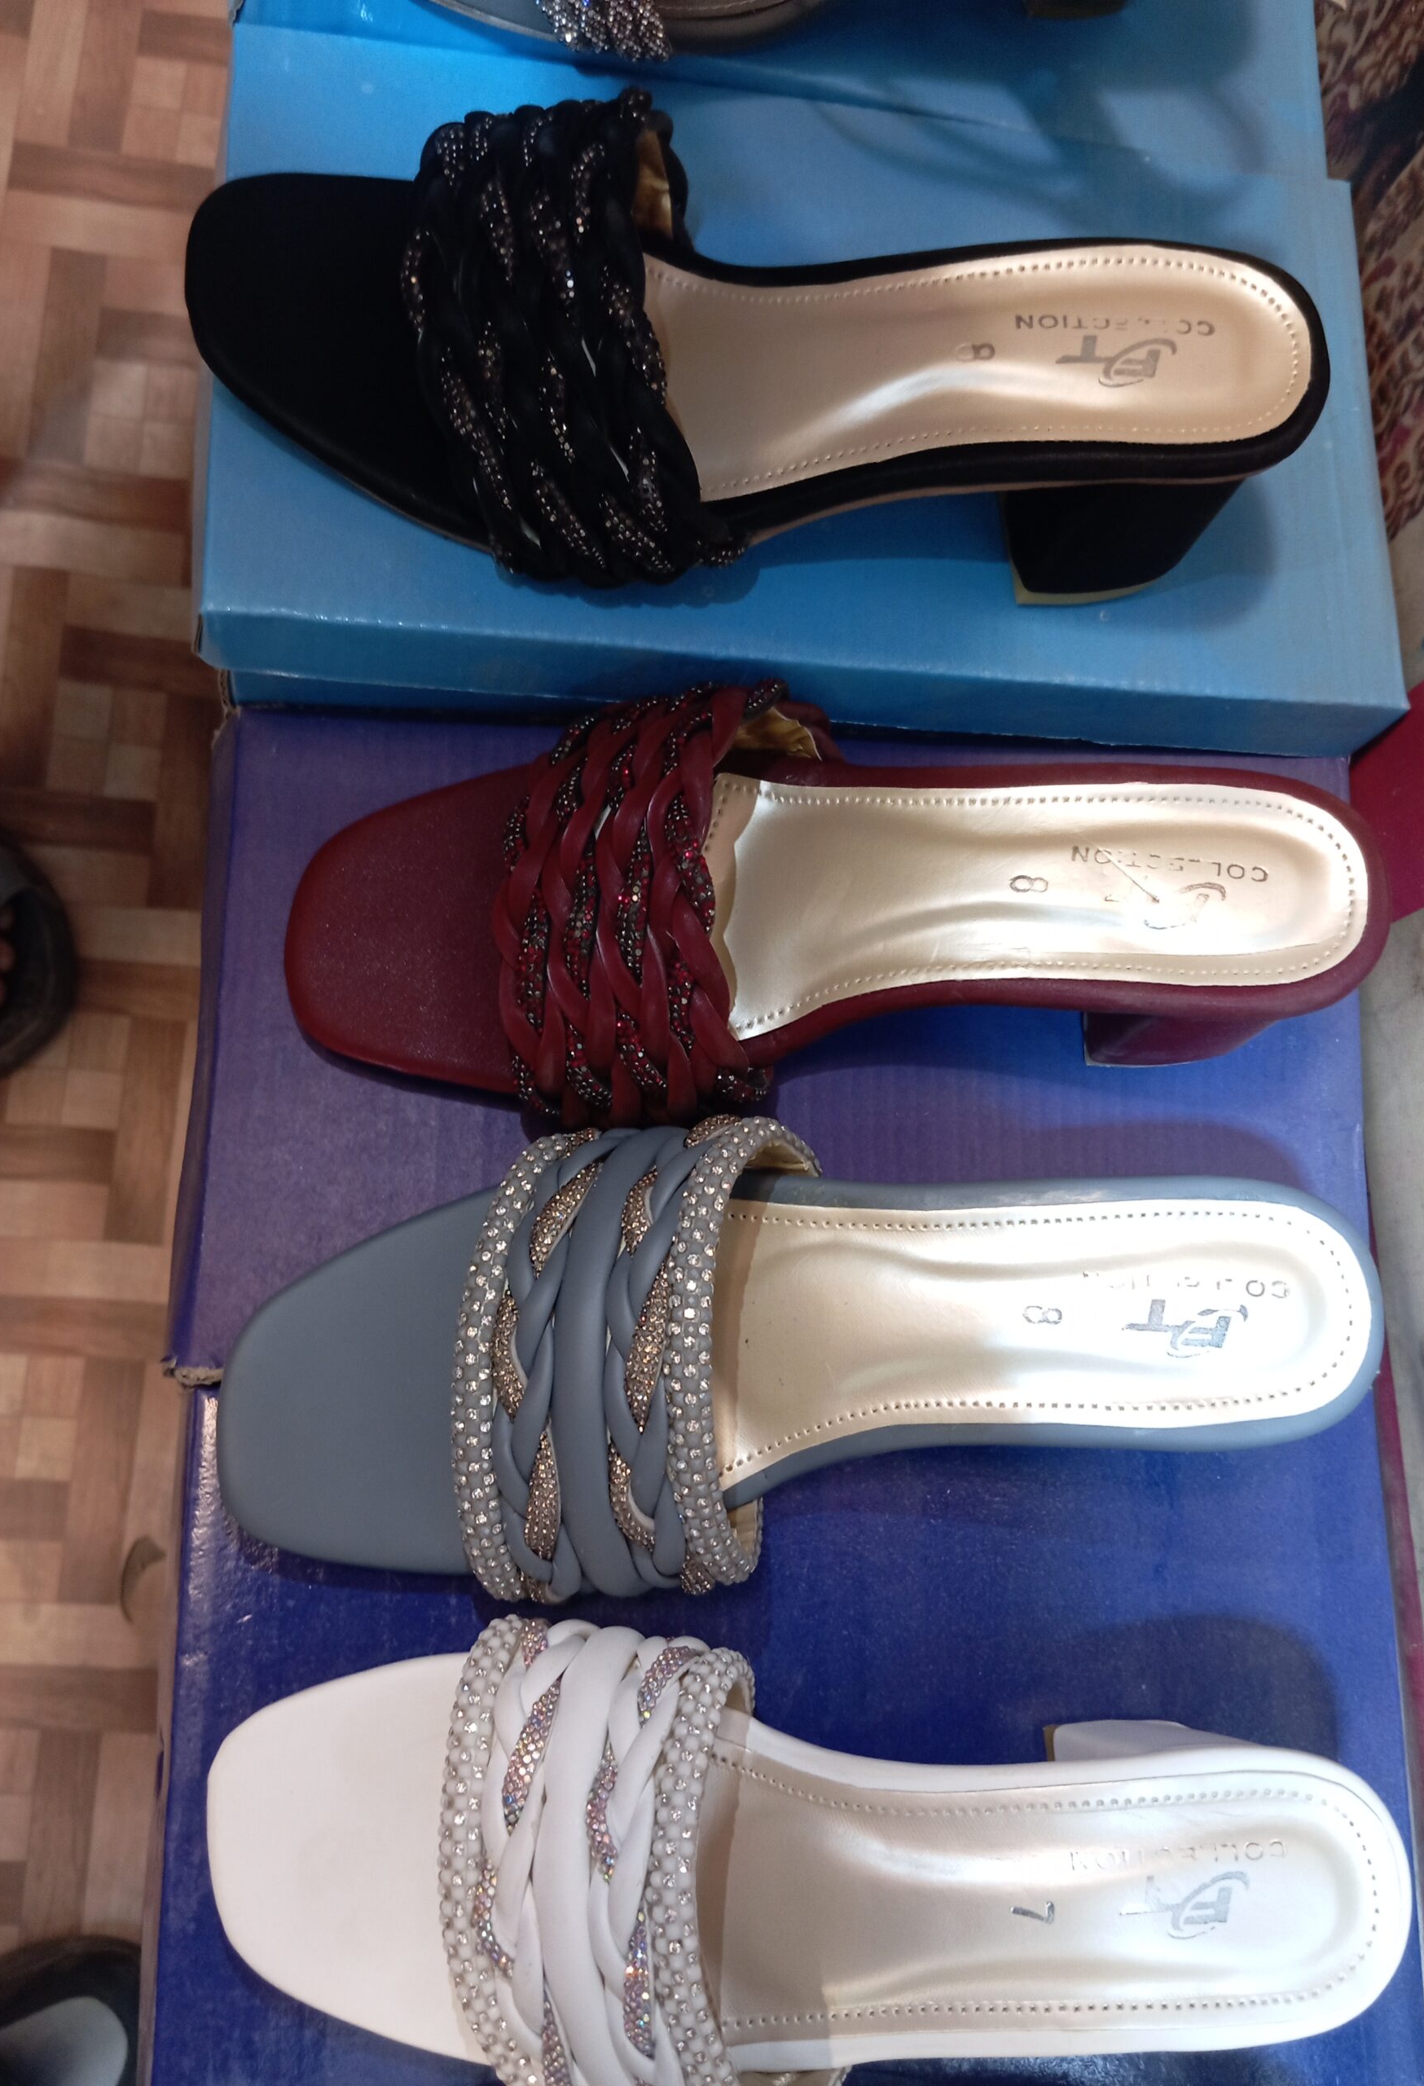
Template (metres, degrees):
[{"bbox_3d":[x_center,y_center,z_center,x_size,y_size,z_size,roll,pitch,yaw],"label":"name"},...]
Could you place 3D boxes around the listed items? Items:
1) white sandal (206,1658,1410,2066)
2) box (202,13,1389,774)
[{"bbox_3d":[0.016,0.172,0.348,0.241,0.073,0.096,5,78,-9],"label":"white sandal"},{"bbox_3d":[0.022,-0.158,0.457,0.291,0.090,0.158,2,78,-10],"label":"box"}]

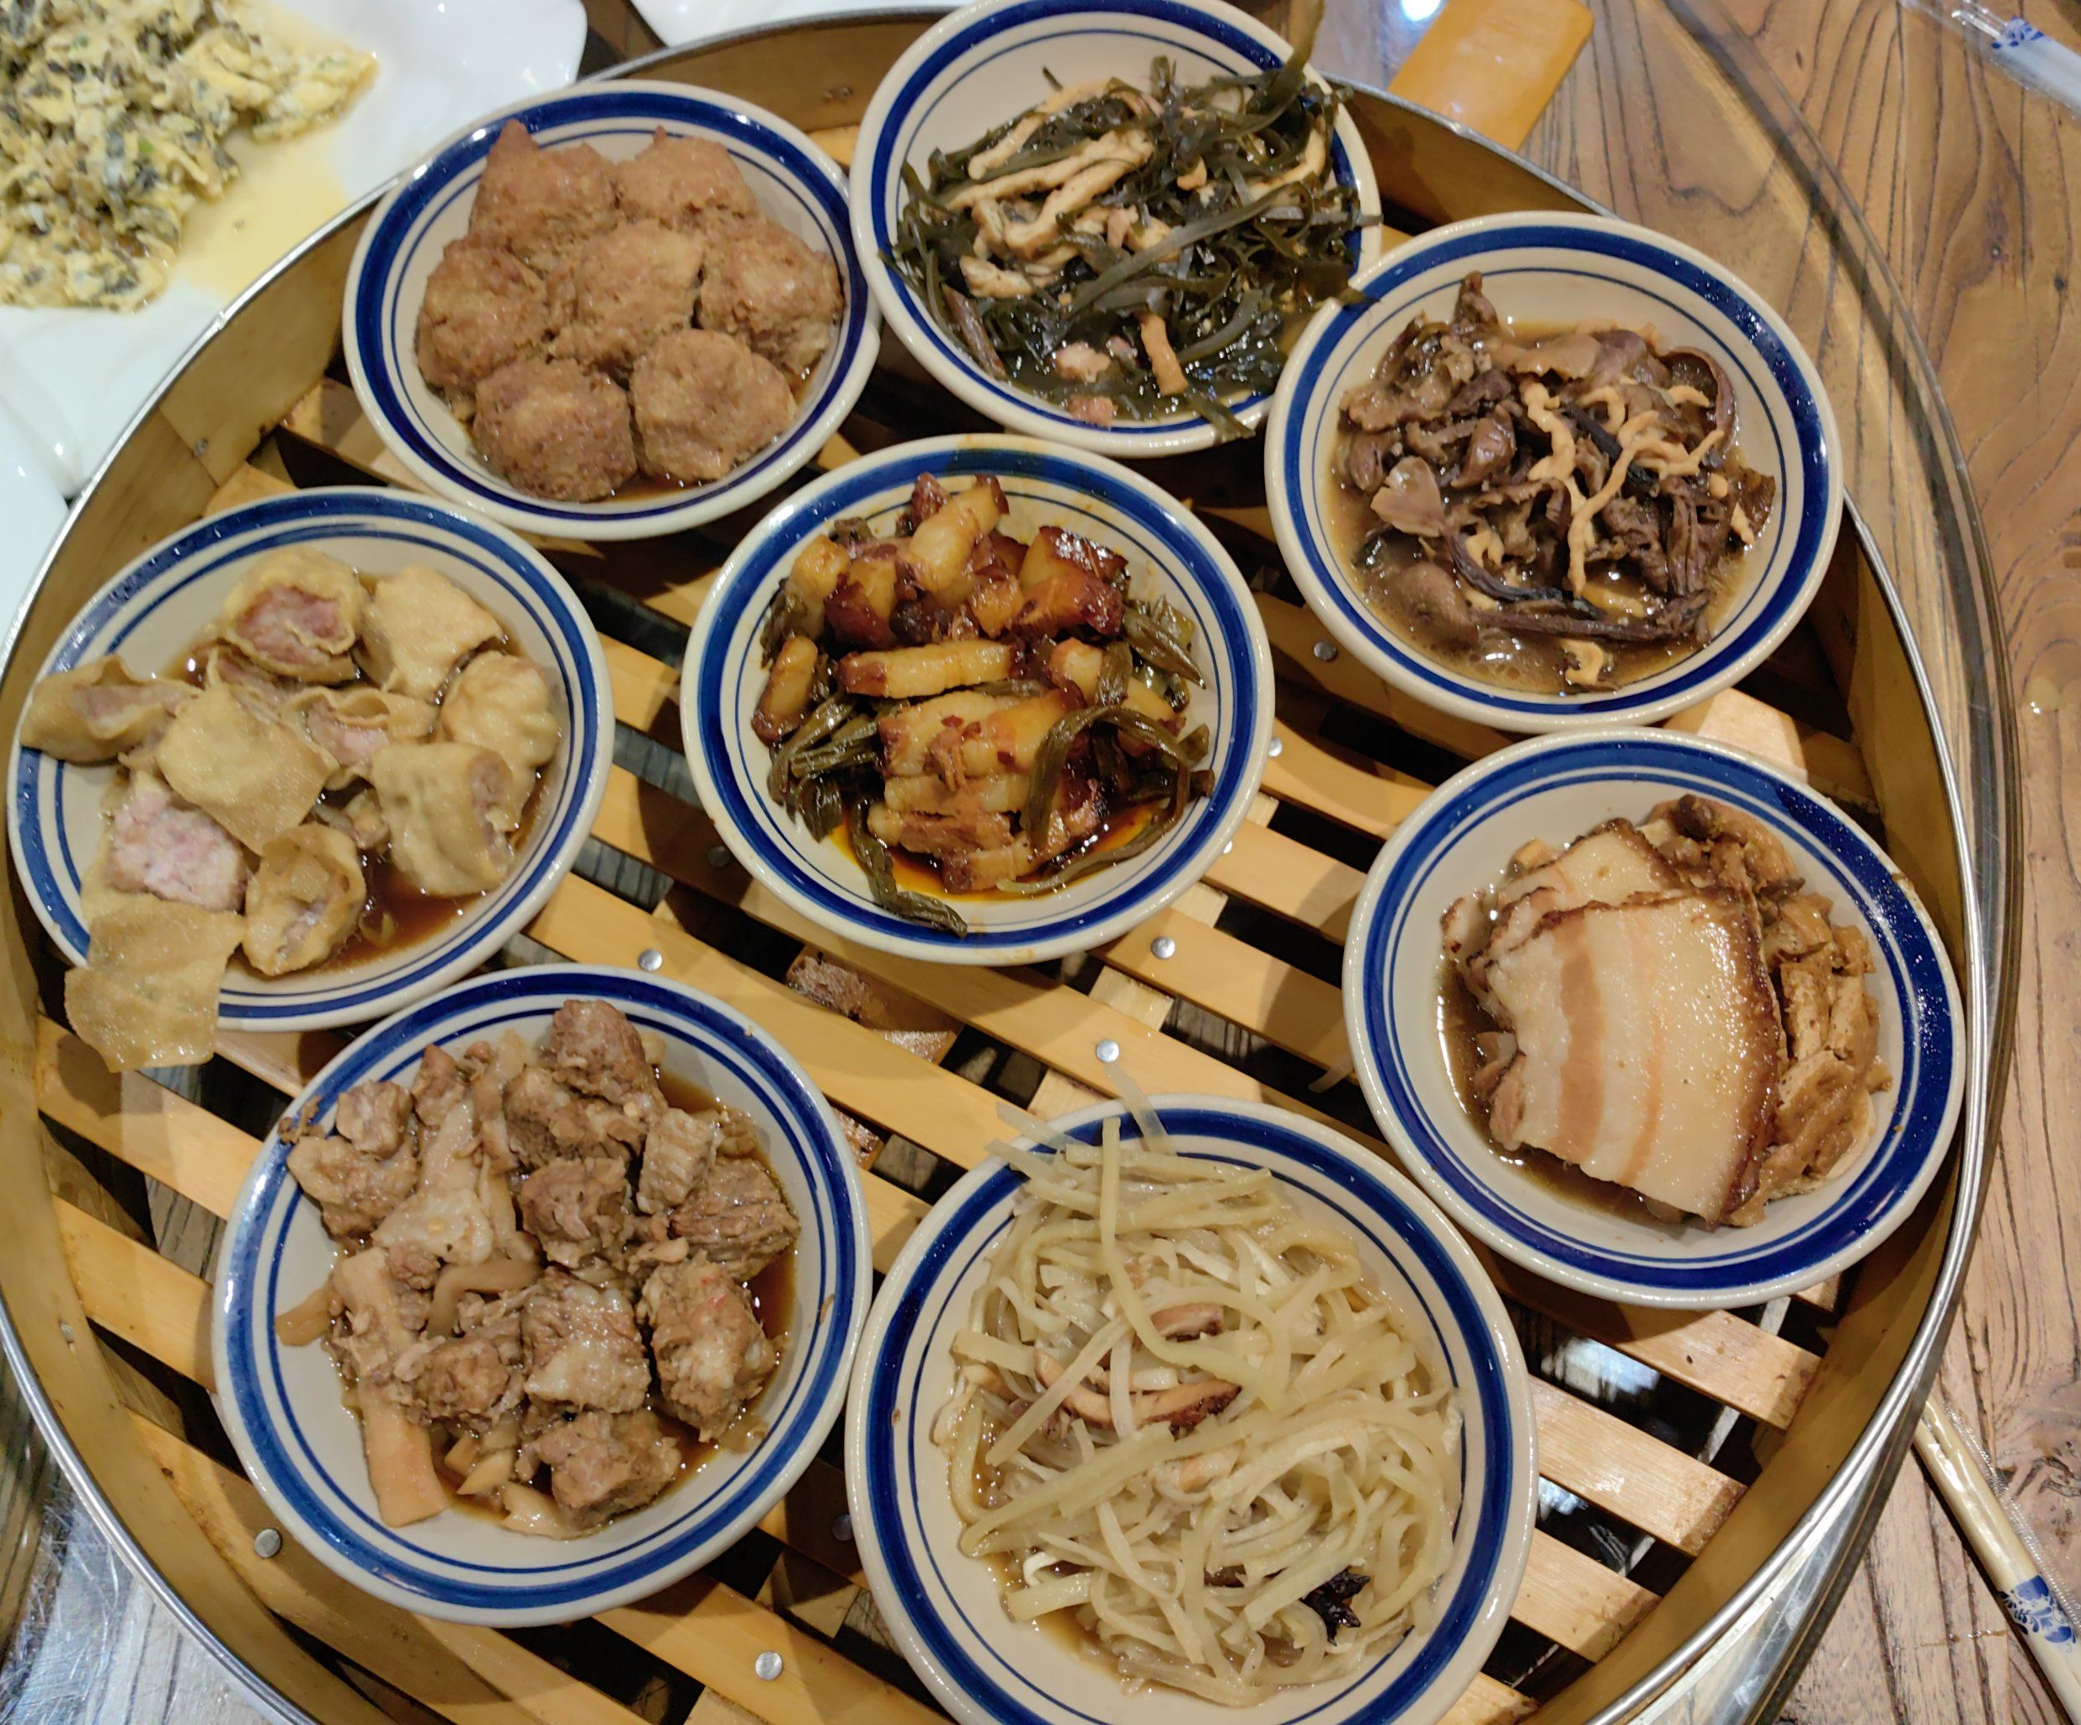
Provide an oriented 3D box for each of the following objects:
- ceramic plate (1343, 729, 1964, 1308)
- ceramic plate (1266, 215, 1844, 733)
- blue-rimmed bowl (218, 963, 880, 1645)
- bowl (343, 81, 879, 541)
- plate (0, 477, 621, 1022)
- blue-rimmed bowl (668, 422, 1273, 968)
[{"bbox_3d":[0.160,0.043,0.486,0.160,0.038,0.160,0,70,1],"label":"ceramic plate"},{"bbox_3d":[0.144,-0.107,0.522,0.160,0.038,0.160,0,73,1],"label":"ceramic plate"},{"bbox_3d":[-0.122,0.107,0.457,0.160,0.038,0.160,0,70,0],"label":"blue-rimmed bowl"},{"bbox_3d":[-0.127,-0.162,0.551,0.160,0.038,0.160,0,71,0],"label":"bowl"},{"bbox_3d":[-0.195,-0.025,0.497,0.160,0.038,0.160,0,71,0],"label":"plate"},{"bbox_3d":[-0.017,-0.042,0.506,0.160,0.038,0.160,0,70,0],"label":"blue-rimmed bowl"}]

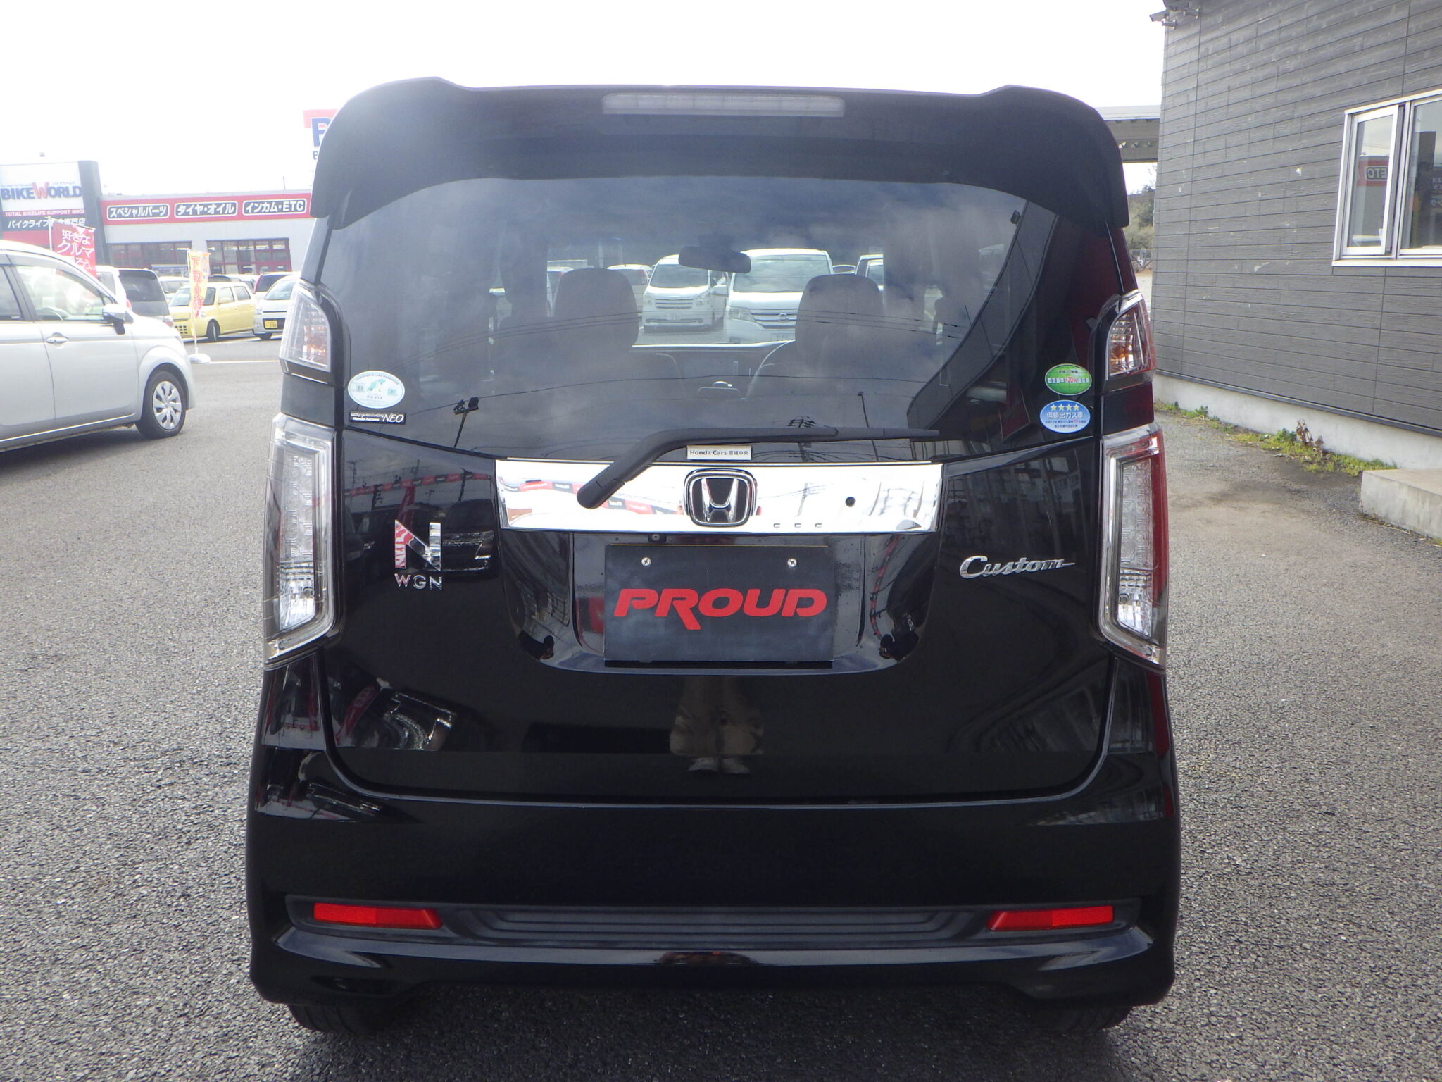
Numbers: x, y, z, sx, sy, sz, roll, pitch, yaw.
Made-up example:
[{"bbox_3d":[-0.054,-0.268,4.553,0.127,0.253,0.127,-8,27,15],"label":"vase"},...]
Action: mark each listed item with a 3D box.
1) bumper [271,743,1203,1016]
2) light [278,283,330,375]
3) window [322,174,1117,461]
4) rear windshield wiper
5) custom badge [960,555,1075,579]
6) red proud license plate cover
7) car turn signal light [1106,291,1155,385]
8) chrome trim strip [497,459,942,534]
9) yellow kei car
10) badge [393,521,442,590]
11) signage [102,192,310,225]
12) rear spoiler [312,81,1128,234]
[{"bbox_3d":[-0.017,0.511,1.832,1.440,0.455,0.280,0,13,-1],"label":"bumper"},{"bbox_3d":[-0.606,-0.311,1.699,0.088,0.143,0.085,1,5,9],"label":"light"},{"bbox_3d":[-0.002,-0.324,1.670,1.170,0.430,0.100,0,-6,-1],"label":"window"},{"bbox_3d":[0.049,-0.100,1.594,0.495,0.115,0.055,0,-1,-1],"label":"rear windshield wiper"},{"bbox_3d":[0.428,0.037,1.683,0.165,0.034,0.008,0,9,-6],"label":"custom badge"},{"bbox_3d":[-0.002,0.091,1.686,0.332,0.168,0.012,0,2,-1],"label":"red proud license plate cover"},{"bbox_3d":[0.604,-0.300,1.721,0.088,0.143,0.085,0,5,-11],"label":"car turn signal light"},{"bbox_3d":[-0.002,-0.062,1.618,0.615,0.102,0.040,0,5,-1],"label":"chrome trim strip"},{"bbox_3d":[-13.760,-6.108,31.000,1.475,1.470,3.390,-1,13,0],"label":"yellow kei car"},{"bbox_3d":[-0.431,0.020,1.663,0.068,0.100,0.008,1,8,4],"label":"badge"},{"bbox_3d":[-22.901,-14.765,52.000,10.800,1.100,0.250,2,13,13],"label":"signage"},{"bbox_3d":[-0.001,-0.547,1.706,1.190,0.235,0.260,0,13,-1],"label":"rear spoiler"}]

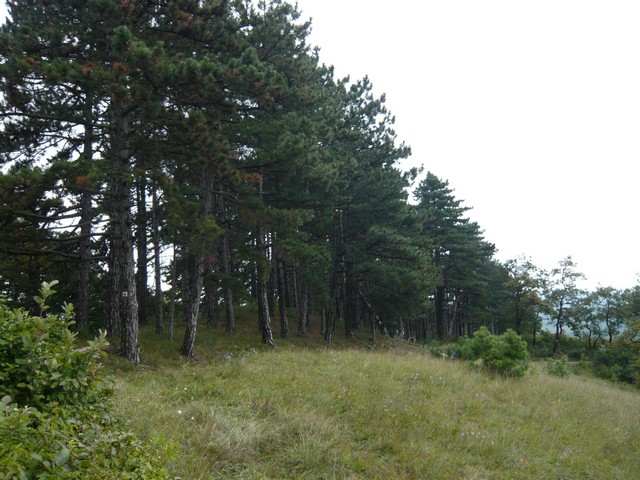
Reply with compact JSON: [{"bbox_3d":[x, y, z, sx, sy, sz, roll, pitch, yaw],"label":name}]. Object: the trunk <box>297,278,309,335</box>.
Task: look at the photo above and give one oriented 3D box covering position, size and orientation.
[{"bbox_3d":[-0.663,2.551,19.608,0.386,2.179,0.348,0,-6,0],"label":"trunk"}]

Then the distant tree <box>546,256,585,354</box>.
[{"bbox_3d":[14.360,3.805,30.283,2.223,5.689,2.001,0,-6,0],"label":"distant tree"}]

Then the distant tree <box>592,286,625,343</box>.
[{"bbox_3d":[20.729,5.342,37.198,2.299,3.986,2.069,0,-6,0],"label":"distant tree"}]

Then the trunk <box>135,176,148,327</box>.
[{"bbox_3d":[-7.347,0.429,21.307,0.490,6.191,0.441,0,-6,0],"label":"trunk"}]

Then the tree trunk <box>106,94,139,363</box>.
[{"bbox_3d":[-4.817,-0.365,12.627,0.663,6.584,0.531,0,-6,0],"label":"tree trunk"}]

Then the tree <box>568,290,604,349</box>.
[{"bbox_3d":[17.082,5.085,33.183,2.307,3.680,2.077,0,-6,0],"label":"tree"}]

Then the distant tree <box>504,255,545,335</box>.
[{"bbox_3d":[14.330,3.798,36.277,2.803,5.575,2.523,0,-6,0],"label":"distant tree"}]

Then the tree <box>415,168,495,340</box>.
[{"bbox_3d":[8.714,0.981,33.541,5.183,10.904,4.665,0,-6,0],"label":"tree"}]

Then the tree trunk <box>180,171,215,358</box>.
[{"bbox_3d":[-3.204,0.598,13.539,0.756,4.813,0.453,0,-6,0],"label":"tree trunk"}]

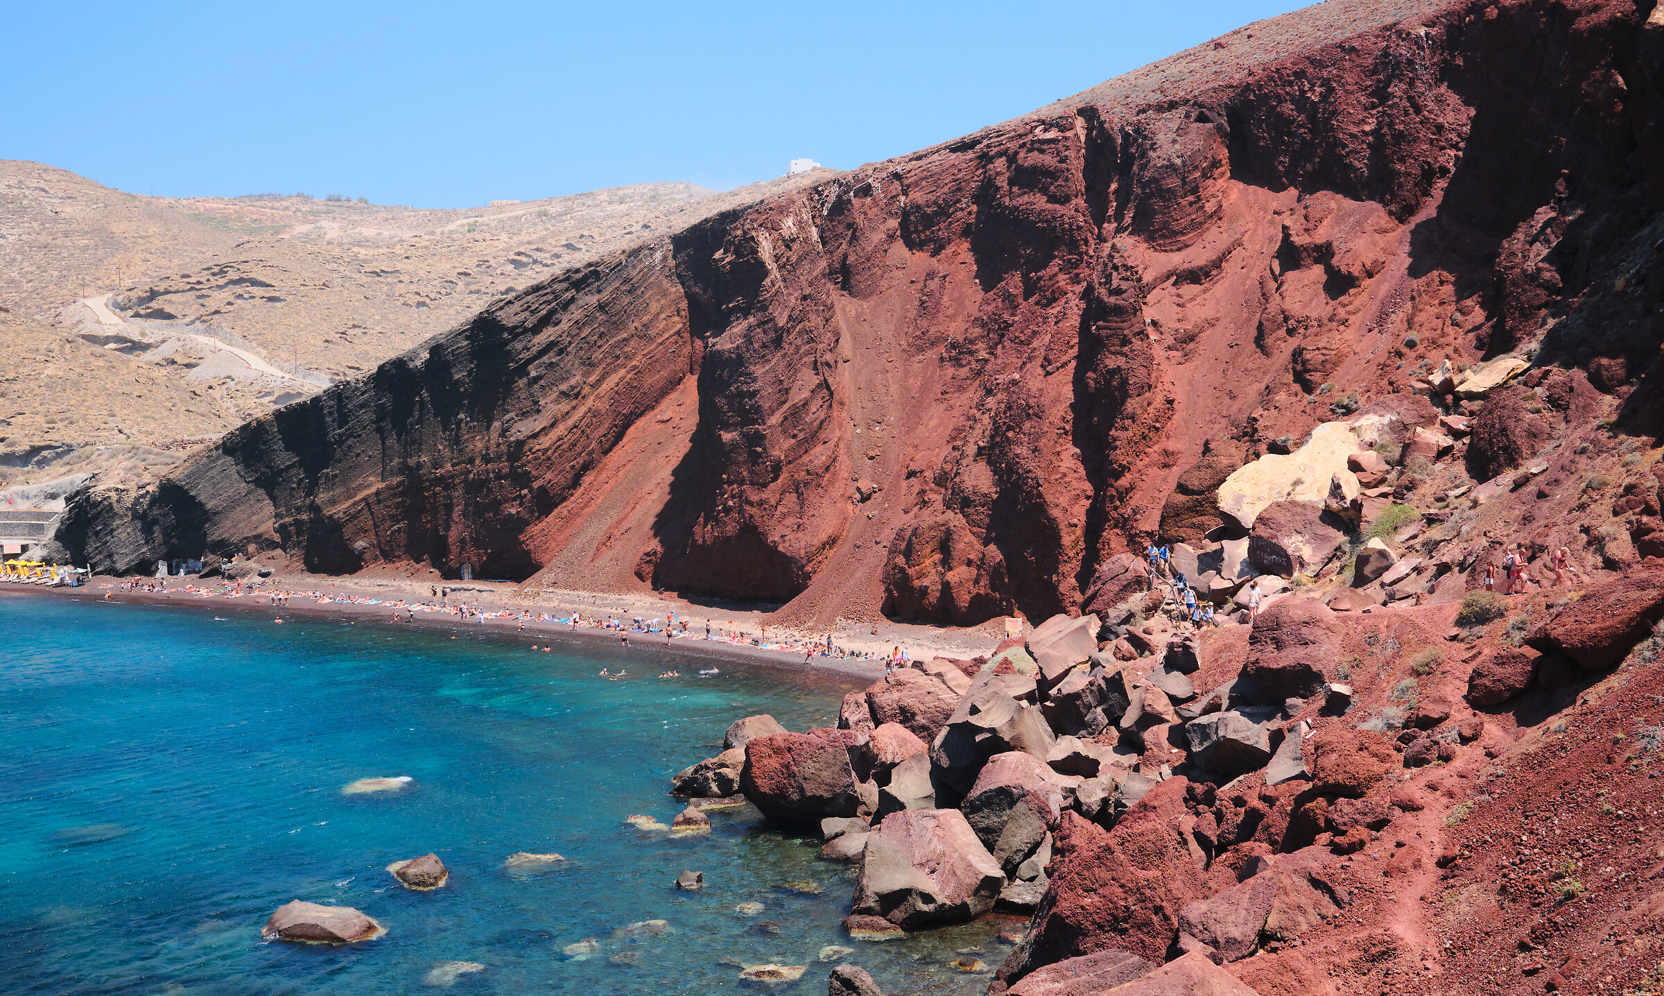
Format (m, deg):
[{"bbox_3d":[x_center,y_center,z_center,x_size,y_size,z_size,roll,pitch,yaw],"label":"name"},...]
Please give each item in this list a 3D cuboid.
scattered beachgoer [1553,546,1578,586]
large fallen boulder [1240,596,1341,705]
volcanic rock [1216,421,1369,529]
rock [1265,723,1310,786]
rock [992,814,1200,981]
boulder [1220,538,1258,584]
[{"bbox_3d":[26.017,2.473,57.500,0.850,1.470,0.500,0,1,16],"label":"scattered beachgoer"},{"bbox_3d":[16.762,5.526,59.000,3.620,3.690,3.500,0,0,16],"label":"large fallen boulder"},{"bbox_3d":[21.622,-1.069,76.000,7.000,4.870,5.000,0,0,16],"label":"volcanic rock"},{"bbox_3d":[13.904,7.820,49.500,1.330,1.870,1.400,0,0,16],"label":"rock"},{"bbox_3d":[6.822,10.044,40.700,4.900,3.800,4.300,0,-1,9],"label":"rock"},{"bbox_3d":[19.589,3.073,78.000,2.000,2.100,1.800,0,1,14],"label":"boulder"}]

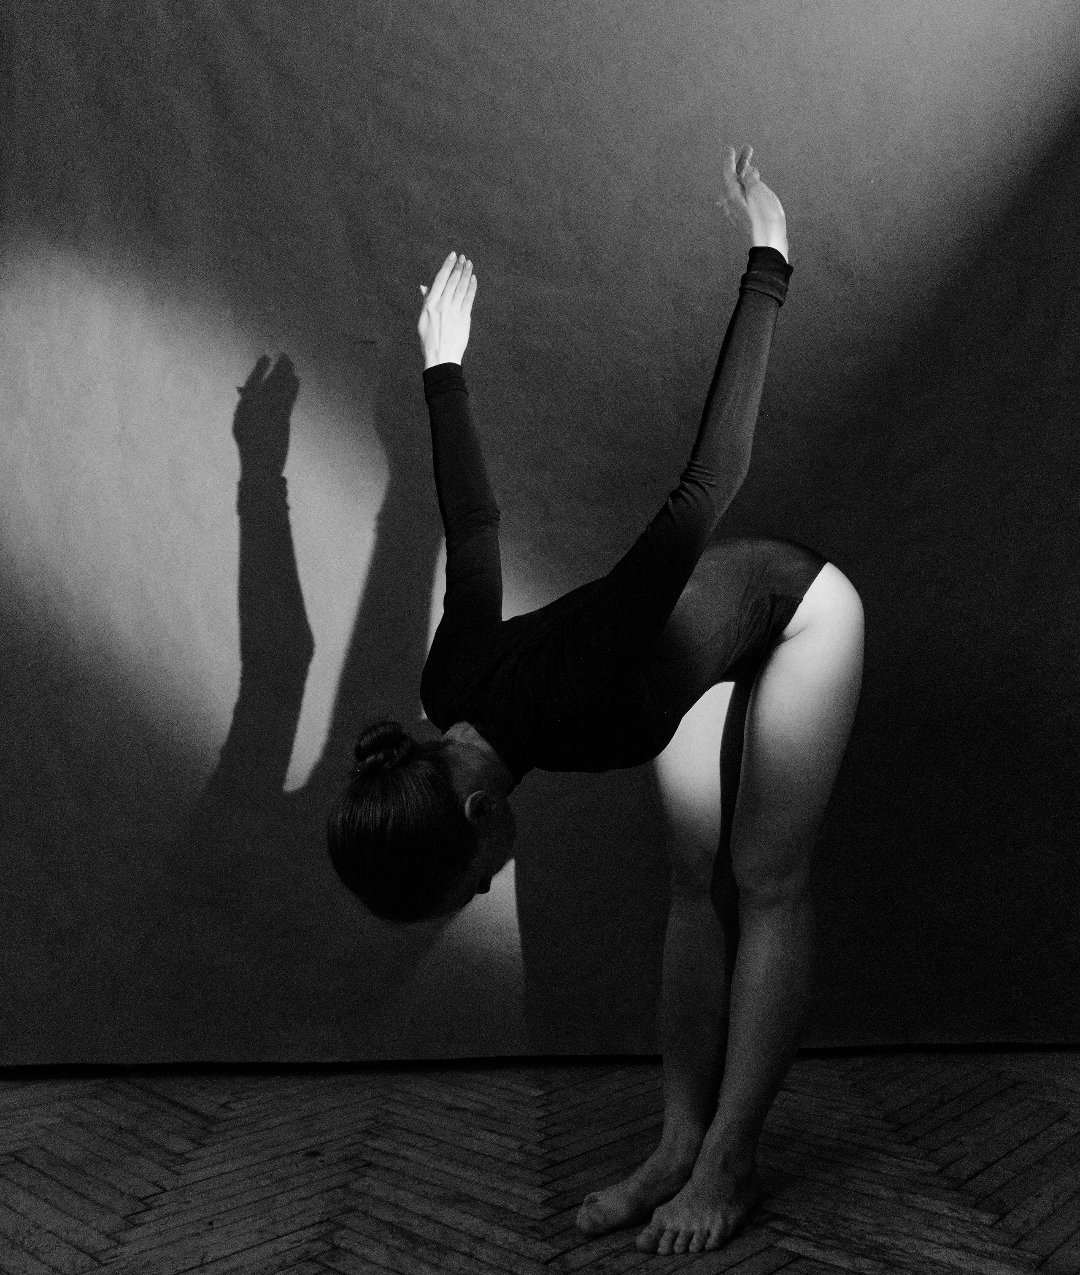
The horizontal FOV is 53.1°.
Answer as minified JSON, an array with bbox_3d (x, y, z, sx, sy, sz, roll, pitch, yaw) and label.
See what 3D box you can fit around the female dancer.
[{"bbox_3d":[0.150,0.100,1.480,0.810,1.470,0.720,5,-8,-33],"label":"female dancer"}]

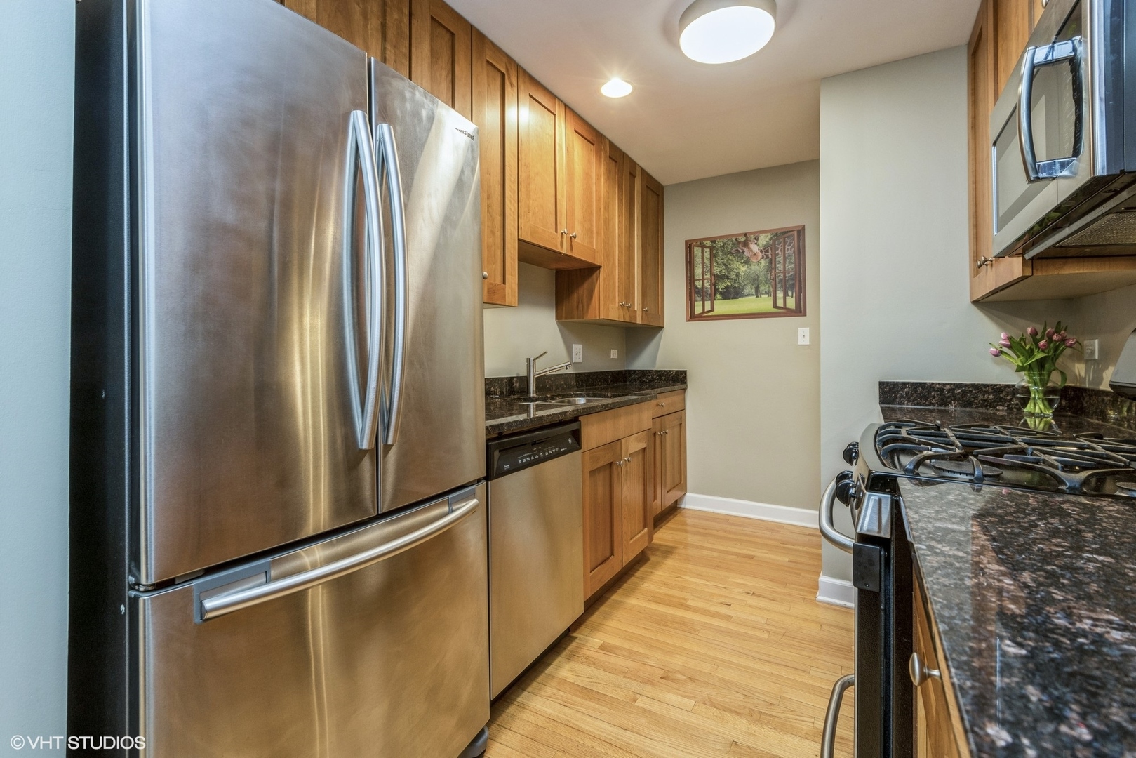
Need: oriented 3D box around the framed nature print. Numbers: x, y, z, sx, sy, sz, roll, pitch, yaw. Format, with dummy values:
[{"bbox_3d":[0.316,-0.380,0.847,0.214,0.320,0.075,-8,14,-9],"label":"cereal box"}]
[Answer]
[{"bbox_3d":[1.220,-0.718,3.533,0.807,0.602,0.025,1,2,30],"label":"framed nature print"}]

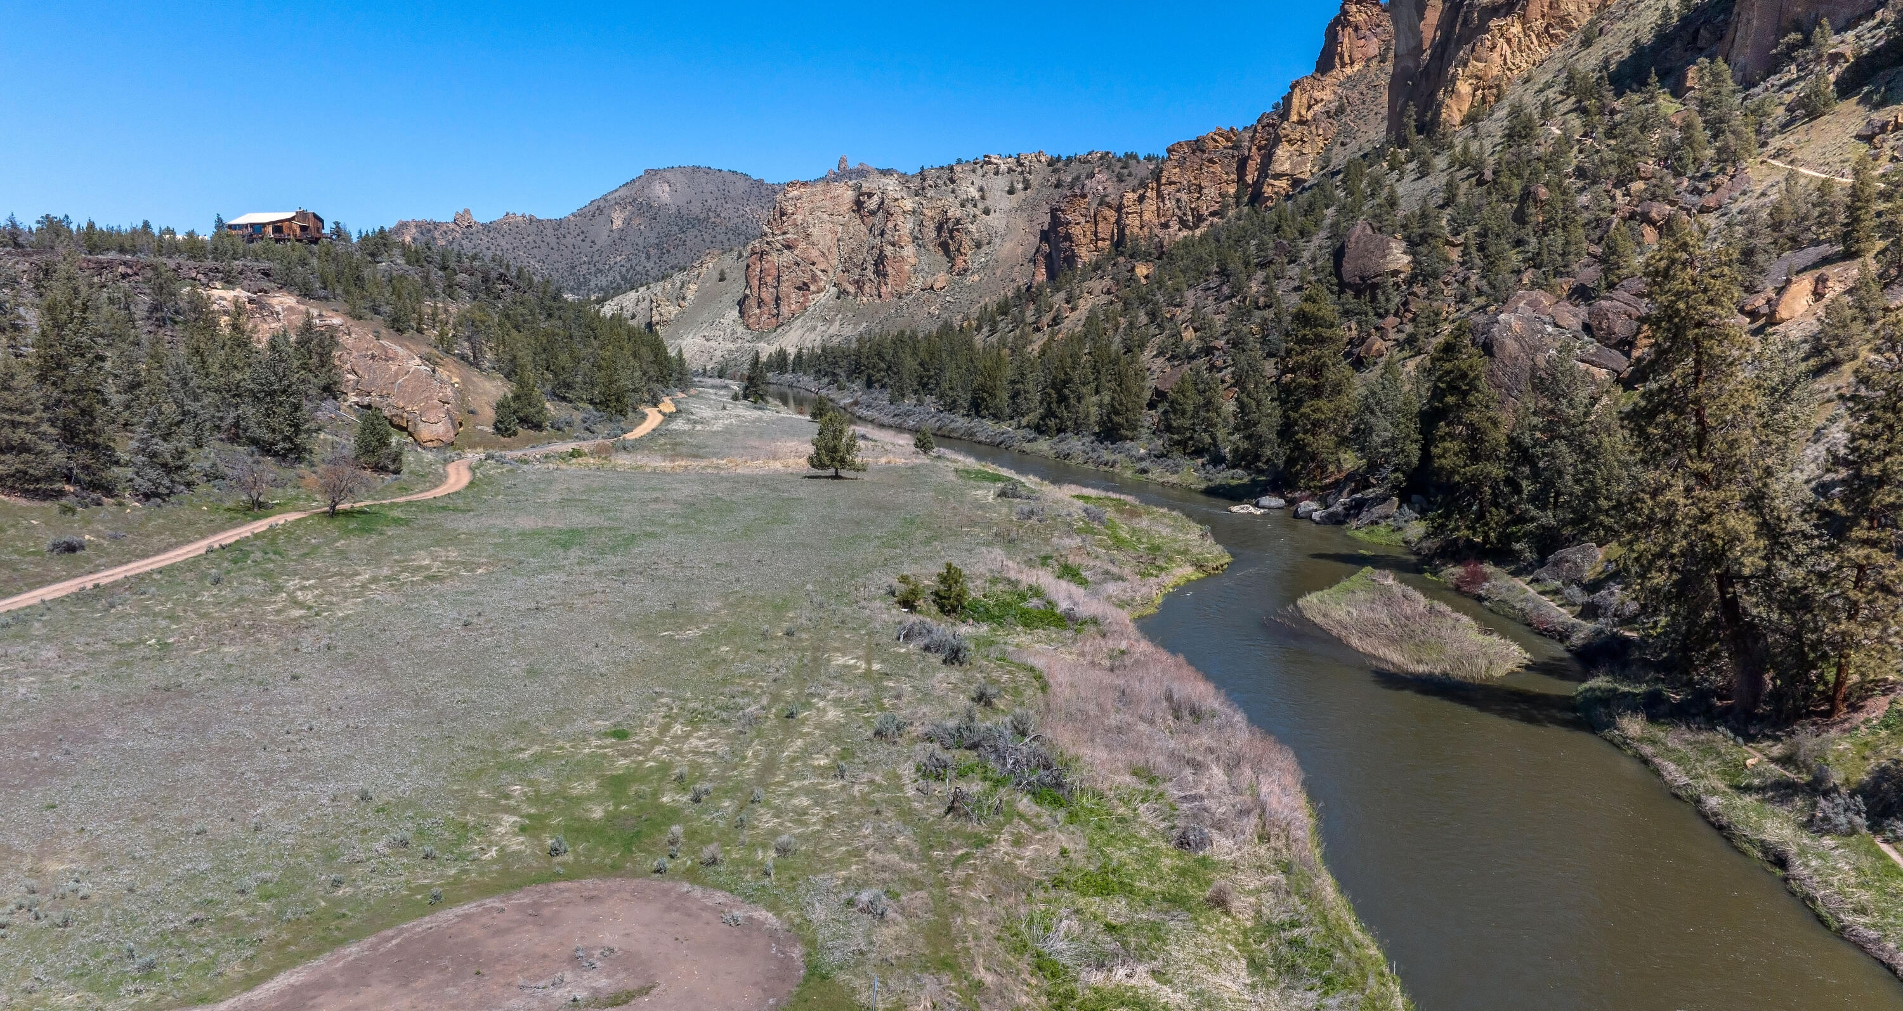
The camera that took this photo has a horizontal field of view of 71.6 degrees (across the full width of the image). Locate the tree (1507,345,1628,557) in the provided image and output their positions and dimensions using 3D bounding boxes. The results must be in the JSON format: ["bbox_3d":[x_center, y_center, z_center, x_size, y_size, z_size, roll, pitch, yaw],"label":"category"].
[{"bbox_3d":[47.631,-4.230,101.915,9.420,16.140,8.950,0,7,0],"label":"tree"}]

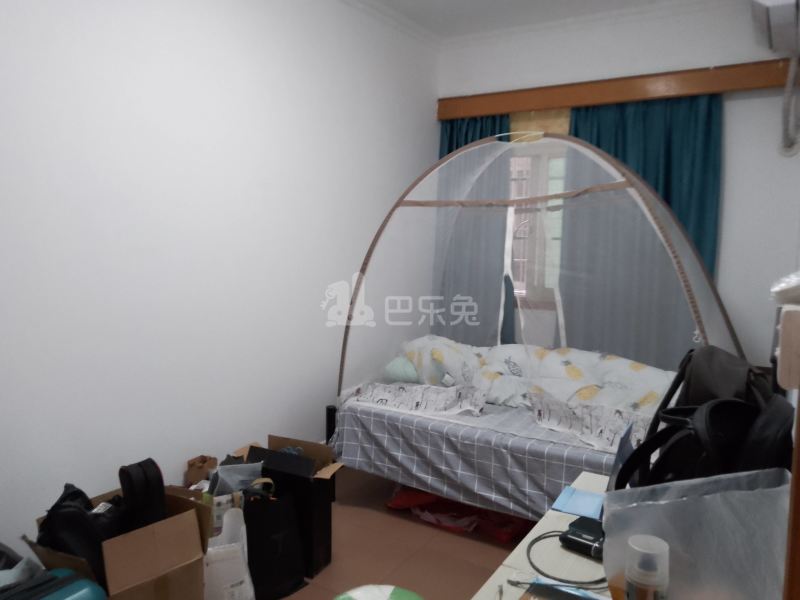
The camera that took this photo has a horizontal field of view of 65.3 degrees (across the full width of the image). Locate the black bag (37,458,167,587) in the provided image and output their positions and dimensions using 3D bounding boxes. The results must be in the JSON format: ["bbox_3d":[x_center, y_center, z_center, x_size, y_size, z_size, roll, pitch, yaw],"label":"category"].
[{"bbox_3d":[-0.968,0.799,2.048,0.250,0.360,0.370,7,11,43],"label":"black bag"}]

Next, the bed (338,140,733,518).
[{"bbox_3d":[0.790,0.140,3.438,2.080,2.000,1.160,6,8,34],"label":"bed"}]

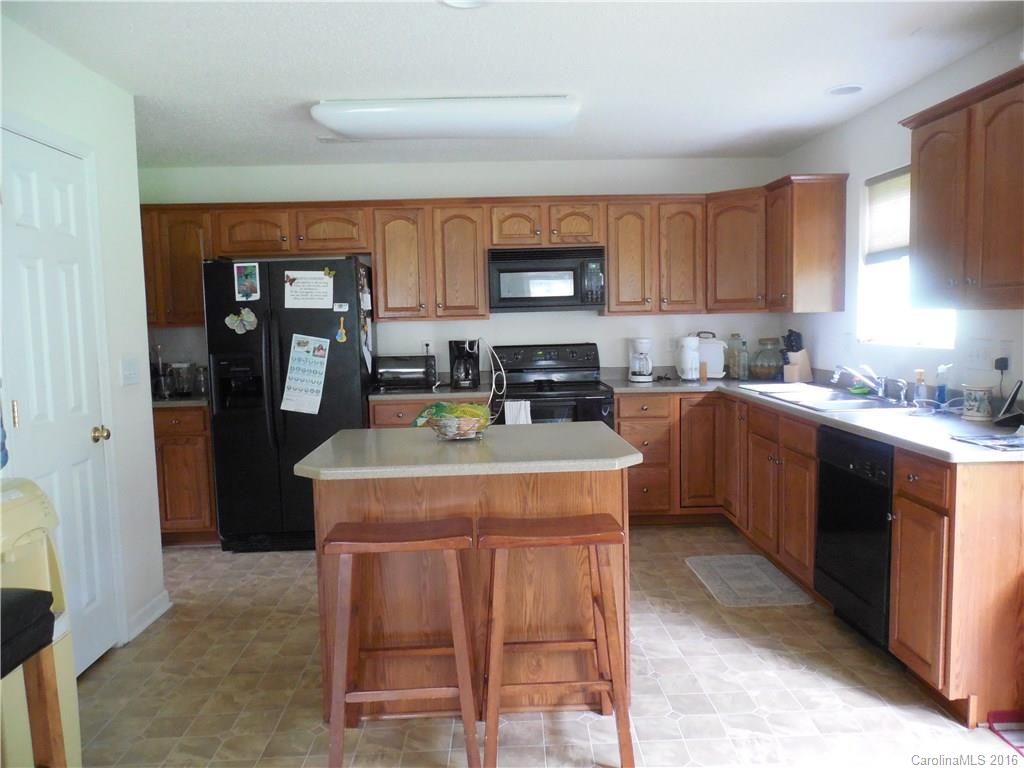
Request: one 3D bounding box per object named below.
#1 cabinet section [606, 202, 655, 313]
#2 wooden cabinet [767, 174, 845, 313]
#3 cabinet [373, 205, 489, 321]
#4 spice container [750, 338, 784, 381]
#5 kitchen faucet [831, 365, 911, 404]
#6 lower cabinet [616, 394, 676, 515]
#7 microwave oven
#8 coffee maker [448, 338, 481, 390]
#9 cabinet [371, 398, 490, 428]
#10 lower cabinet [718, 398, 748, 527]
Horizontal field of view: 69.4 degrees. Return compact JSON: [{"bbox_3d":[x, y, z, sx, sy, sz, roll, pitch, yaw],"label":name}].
[{"bbox_3d":[0.767,-0.830,4.980,0.320,0.730,0.320,-1,5,-2],"label":"cabinet section"},{"bbox_3d":[1.749,-0.818,4.417,0.335,0.772,0.379,-2,5,-2],"label":"wooden cabinet"},{"bbox_3d":[-0.544,-0.815,5.039,0.774,0.764,0.325,-1,5,-1],"label":"cabinet"},{"bbox_3d":[1.758,-0.169,5.087,0.237,0.298,0.237,-1,5,-1],"label":"spice container"},{"bbox_3d":[1.794,0.013,3.732,0.255,0.168,0.310,-2,5,-2],"label":"kitchen faucet"},{"bbox_3d":[0.832,0.436,4.937,0.377,0.815,0.615,-2,5,-2],"label":"lower cabinet"},{"bbox_3d":[0.229,-0.697,5.033,0.761,0.424,0.390,-1,5,-1],"label":"microwave oven"},{"bbox_3d":[-0.316,-0.129,4.930,0.189,0.334,0.240,-2,5,-2],"label":"coffee maker"},{"bbox_3d":[-0.505,0.489,4.883,0.740,0.845,0.615,-2,5,-2],"label":"cabinet"},{"bbox_3d":[1.649,0.460,4.504,0.628,0.770,0.490,-1,5,-1],"label":"lower cabinet"}]

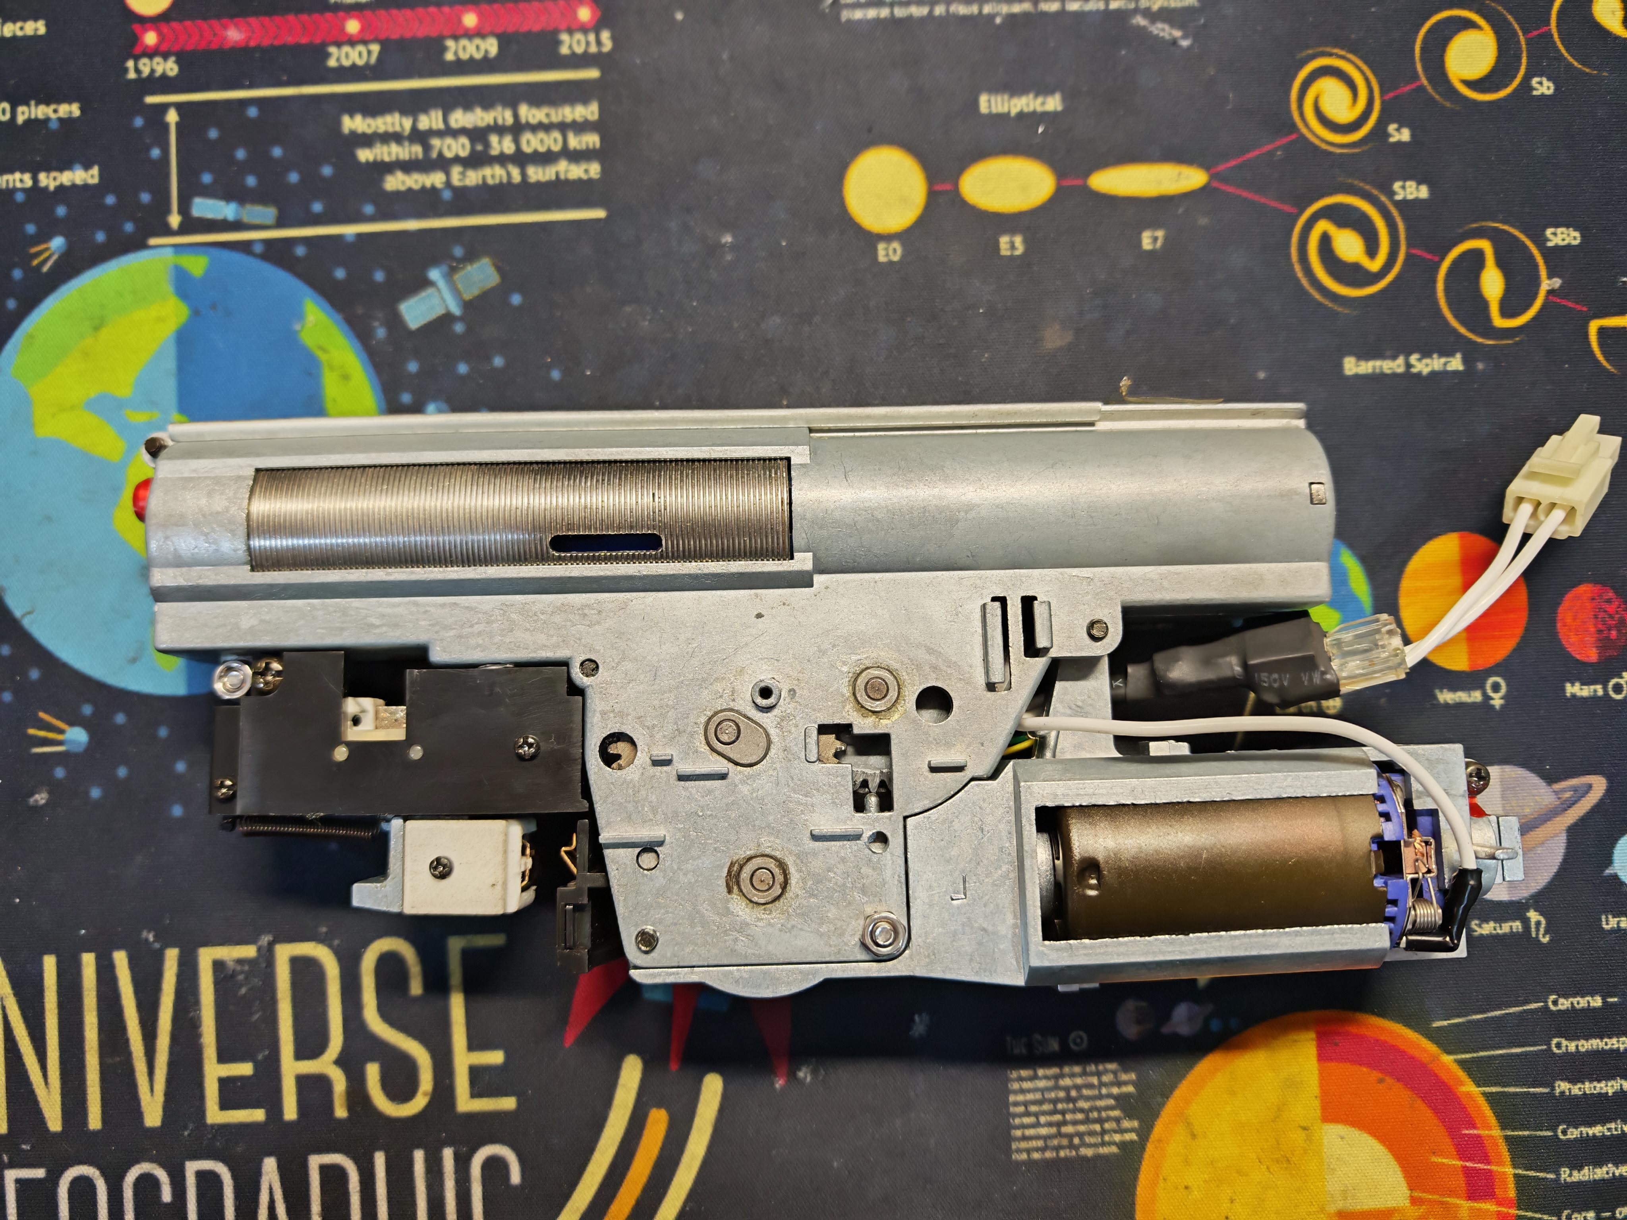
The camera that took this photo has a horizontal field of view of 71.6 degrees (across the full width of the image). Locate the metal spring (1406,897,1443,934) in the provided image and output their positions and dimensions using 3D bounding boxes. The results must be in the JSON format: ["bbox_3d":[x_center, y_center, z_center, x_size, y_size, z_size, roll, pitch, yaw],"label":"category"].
[{"bbox_3d":[0.081,0.040,0.149,0.004,0.004,0.004,-2,83,-1],"label":"metal spring"}]

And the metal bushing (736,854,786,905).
[{"bbox_3d":[-0.007,0.034,0.144,0.006,0.002,0.006,0,83,0],"label":"metal bushing"}]

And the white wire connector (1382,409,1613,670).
[{"bbox_3d":[0.101,-0.008,0.164,0.013,0.015,0.048,41,89,1],"label":"white wire connector"}]

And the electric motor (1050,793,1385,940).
[{"bbox_3d":[0.052,0.035,0.156,0.044,0.025,0.025,-2,83,-1],"label":"electric motor"}]

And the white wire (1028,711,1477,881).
[{"bbox_3d":[0.057,0.021,0.146,0.062,0.007,0.018,9,89,1],"label":"white wire"}]

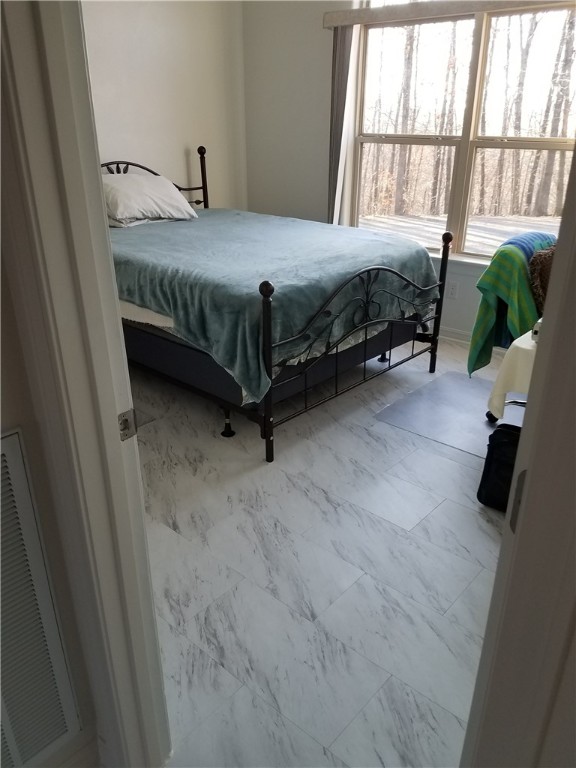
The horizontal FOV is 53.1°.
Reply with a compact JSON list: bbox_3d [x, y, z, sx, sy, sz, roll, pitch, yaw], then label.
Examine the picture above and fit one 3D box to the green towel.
[{"bbox_3d":[1.107,-0.393,2.962,0.320,0.660,0.280,20,30,38],"label":"green towel"}]

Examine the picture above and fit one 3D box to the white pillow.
[{"bbox_3d":[-1.038,-1.328,4.170,0.440,0.300,0.700,20,30,38],"label":"white pillow"}]

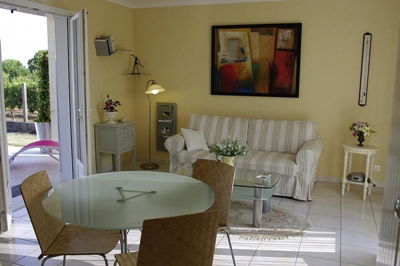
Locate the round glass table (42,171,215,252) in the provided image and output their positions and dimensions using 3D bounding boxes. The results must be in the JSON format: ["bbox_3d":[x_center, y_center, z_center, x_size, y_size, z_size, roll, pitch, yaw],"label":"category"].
[{"bbox_3d":[-0.425,0.744,2.235,1.034,0.735,1.034,5,10,22],"label":"round glass table"}]

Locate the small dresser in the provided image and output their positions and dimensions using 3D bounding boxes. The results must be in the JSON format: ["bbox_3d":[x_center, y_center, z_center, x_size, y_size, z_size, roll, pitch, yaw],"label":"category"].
[{"bbox_3d":[-1.252,0.246,5.119,0.463,0.781,0.438,5,10,22],"label":"small dresser"}]

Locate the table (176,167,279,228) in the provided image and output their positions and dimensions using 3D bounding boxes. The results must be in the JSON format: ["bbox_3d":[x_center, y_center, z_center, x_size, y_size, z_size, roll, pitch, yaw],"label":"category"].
[{"bbox_3d":[0.258,0.669,3.755,1.124,0.438,0.628,4,10,19],"label":"table"}]

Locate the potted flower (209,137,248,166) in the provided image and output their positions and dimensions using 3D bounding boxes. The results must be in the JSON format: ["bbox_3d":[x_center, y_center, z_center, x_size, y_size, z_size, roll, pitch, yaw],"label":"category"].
[{"bbox_3d":[0.305,0.247,3.702,0.404,0.413,0.364,5,10,22],"label":"potted flower"}]

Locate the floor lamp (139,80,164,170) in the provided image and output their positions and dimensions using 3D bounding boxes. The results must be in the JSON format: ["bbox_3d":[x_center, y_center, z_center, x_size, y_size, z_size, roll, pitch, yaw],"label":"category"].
[{"bbox_3d":[-0.772,-0.122,5.490,0.300,1.413,0.420,-4,10,-30],"label":"floor lamp"}]

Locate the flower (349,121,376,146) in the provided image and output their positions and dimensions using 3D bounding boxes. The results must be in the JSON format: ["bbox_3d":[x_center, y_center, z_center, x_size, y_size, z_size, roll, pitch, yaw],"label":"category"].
[{"bbox_3d":[2.095,0.018,4.416,0.332,0.332,0.282,5,10,22],"label":"flower"}]

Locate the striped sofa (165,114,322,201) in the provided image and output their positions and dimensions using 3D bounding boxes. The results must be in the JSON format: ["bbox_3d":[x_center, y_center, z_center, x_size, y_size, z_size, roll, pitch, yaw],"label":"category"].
[{"bbox_3d":[0.606,0.265,4.911,2.132,0.891,0.861,5,10,22],"label":"striped sofa"}]

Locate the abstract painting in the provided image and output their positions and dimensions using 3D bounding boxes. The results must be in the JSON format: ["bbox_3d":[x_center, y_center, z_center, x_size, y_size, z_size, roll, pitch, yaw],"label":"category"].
[{"bbox_3d":[0.796,-1.068,5.101,1.336,1.045,0.035,5,10,22],"label":"abstract painting"}]

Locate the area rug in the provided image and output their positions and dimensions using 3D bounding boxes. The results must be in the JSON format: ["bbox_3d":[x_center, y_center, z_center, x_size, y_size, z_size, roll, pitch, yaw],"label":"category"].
[{"bbox_3d":[0.377,0.893,3.721,1.581,0.012,0.934,5,10,22],"label":"area rug"}]

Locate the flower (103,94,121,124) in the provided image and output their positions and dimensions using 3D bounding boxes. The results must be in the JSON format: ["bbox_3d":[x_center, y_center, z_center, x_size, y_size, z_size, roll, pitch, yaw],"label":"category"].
[{"bbox_3d":[-1.311,-0.359,5.061,0.226,0.429,0.252,5,10,22],"label":"flower"}]

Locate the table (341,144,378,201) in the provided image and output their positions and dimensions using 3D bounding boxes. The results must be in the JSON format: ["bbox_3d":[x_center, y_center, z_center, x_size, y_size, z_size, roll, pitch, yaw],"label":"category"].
[{"bbox_3d":[2.035,0.502,4.434,0.402,0.634,0.343,7,11,33],"label":"table"}]

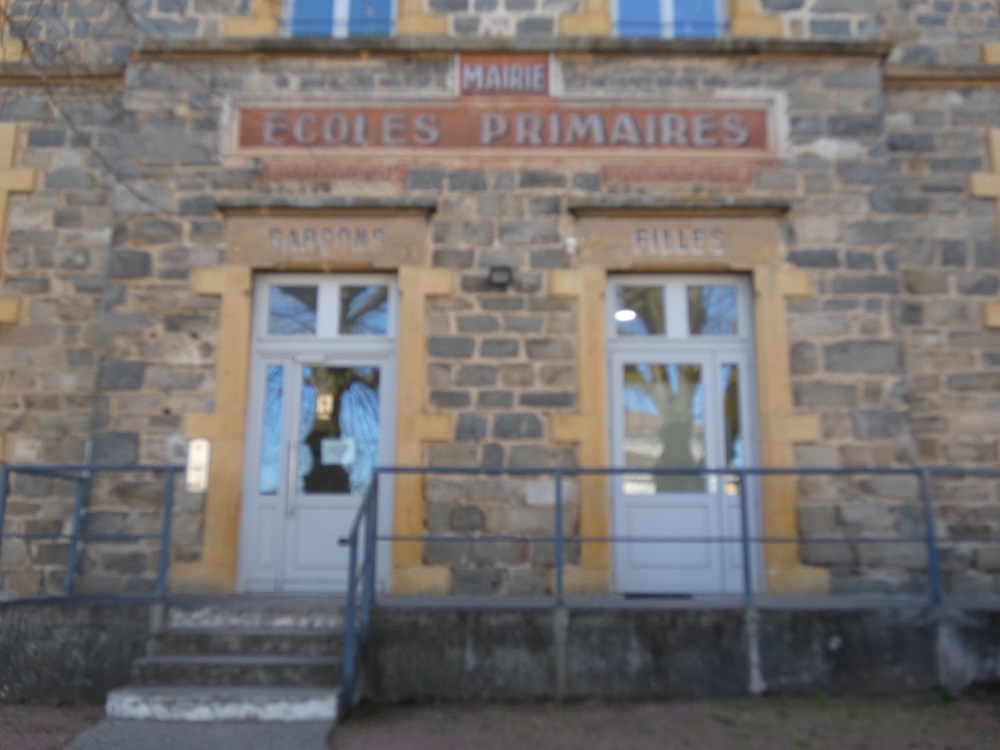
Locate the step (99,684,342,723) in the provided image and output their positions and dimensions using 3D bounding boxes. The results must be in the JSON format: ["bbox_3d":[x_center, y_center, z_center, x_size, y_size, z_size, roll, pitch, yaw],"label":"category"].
[{"bbox_3d":[-1.757,2.123,5.624,1.455,0.149,0.347,0,-10,0],"label":"step"}]

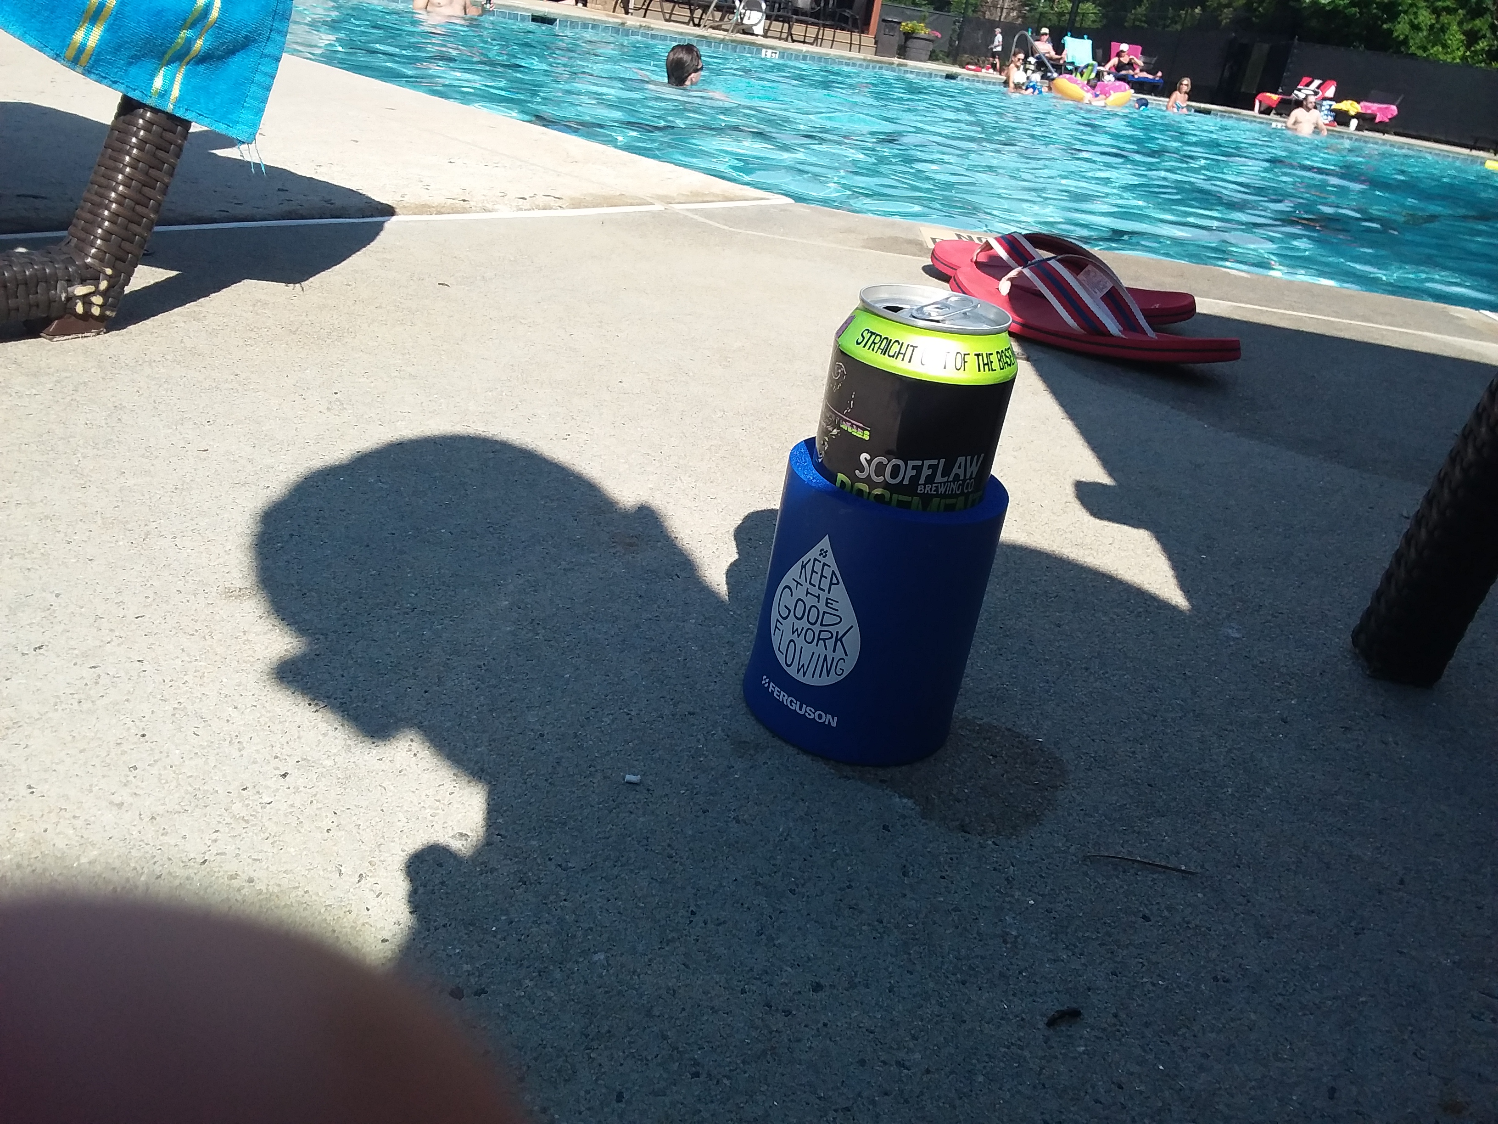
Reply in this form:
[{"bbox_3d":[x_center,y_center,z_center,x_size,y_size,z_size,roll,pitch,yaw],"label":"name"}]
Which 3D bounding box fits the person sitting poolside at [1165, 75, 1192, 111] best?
[{"bbox_3d":[7.297,-7.599,20.189,0.450,1.450,0.350,14,25,10],"label":"person sitting poolside"}]

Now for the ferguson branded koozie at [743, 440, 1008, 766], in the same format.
[{"bbox_3d":[0.049,0.013,0.461,0.085,0.103,0.085,8,26,-4],"label":"ferguson branded koozie"}]

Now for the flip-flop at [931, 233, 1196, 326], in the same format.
[{"bbox_3d":[0.339,-0.320,1.270,0.287,0.068,0.105,23,29,26],"label":"flip-flop"}]

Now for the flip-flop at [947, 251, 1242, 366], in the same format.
[{"bbox_3d":[0.320,-0.242,1.108,0.285,0.072,0.105,27,31,32],"label":"flip-flop"}]

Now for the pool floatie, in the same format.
[{"bbox_3d":[5.341,-7.337,18.200,1.150,0.360,1.100,7,25,-3],"label":"pool floatie"}]

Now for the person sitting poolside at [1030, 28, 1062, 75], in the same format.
[{"bbox_3d":[6.221,-10.662,24.500,0.650,1.000,0.900,-4,28,-26],"label":"person sitting poolside"}]

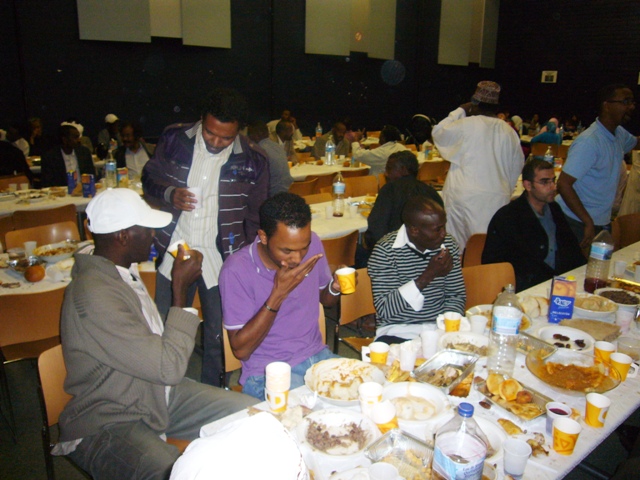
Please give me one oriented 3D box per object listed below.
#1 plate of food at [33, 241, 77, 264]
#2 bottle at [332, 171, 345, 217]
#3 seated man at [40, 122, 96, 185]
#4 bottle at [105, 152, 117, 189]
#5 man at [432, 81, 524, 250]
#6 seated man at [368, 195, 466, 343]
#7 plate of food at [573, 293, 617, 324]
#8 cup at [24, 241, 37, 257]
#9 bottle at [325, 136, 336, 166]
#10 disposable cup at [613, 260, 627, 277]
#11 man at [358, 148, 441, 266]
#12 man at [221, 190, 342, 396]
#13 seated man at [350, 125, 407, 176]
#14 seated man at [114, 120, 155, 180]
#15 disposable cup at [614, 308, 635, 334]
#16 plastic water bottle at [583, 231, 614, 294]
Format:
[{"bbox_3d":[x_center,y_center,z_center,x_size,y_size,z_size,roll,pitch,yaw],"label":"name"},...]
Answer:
[{"bbox_3d":[-1.423,0.077,2.782,0.245,0.062,0.245,0,18,0],"label":"plate of food"},{"bbox_3d":[0.134,-0.325,3.639,0.088,0.320,0.088,0,18,0],"label":"bottle"},{"bbox_3d":[-2.340,-0.469,5.050,0.560,1.290,0.780,-11,19,-35],"label":"seated man"},{"bbox_3d":[-1.817,-0.609,4.504,0.088,0.318,0.088,0,18,0],"label":"bottle"},{"bbox_3d":[1.246,-0.425,4.218,0.680,1.650,0.420,0,18,0],"label":"man"},{"bbox_3d":[0.527,0.438,2.170,0.500,1.240,0.760,-9,20,-27],"label":"seated man"},{"bbox_3d":[1.124,0.264,2.127,0.220,0.060,0.220,1,16,0],"label":"plate of food"},{"bbox_3d":[-1.542,0.048,2.748,0.070,0.088,0.070,1,16,0],"label":"cup"},{"bbox_3d":[0.115,-0.997,5.760,0.088,0.315,0.088,0,18,0],"label":"bottle"},{"bbox_3d":[1.523,0.137,2.611,0.068,0.076,0.068,0,18,0],"label":"disposable cup"},{"bbox_3d":[0.444,-0.017,3.661,0.550,1.230,0.780,-14,22,-43],"label":"man"},{"bbox_3d":[-0.037,0.469,1.837,0.530,1.240,0.780,-10,19,-34],"label":"man"},{"bbox_3d":[0.722,-0.745,6.257,0.620,1.260,0.750,-7,17,-24],"label":"seated man"},{"bbox_3d":[-1.699,-0.473,4.966,0.520,1.260,0.740,-9,20,-27],"label":"seated man"},{"bbox_3d":[1.196,0.322,2.012,0.071,0.084,0.071,0,18,0],"label":"disposable cup"},{"bbox_3d":[1.253,0.085,2.310,0.110,0.310,0.110,1,16,0],"label":"plastic water bottle"}]

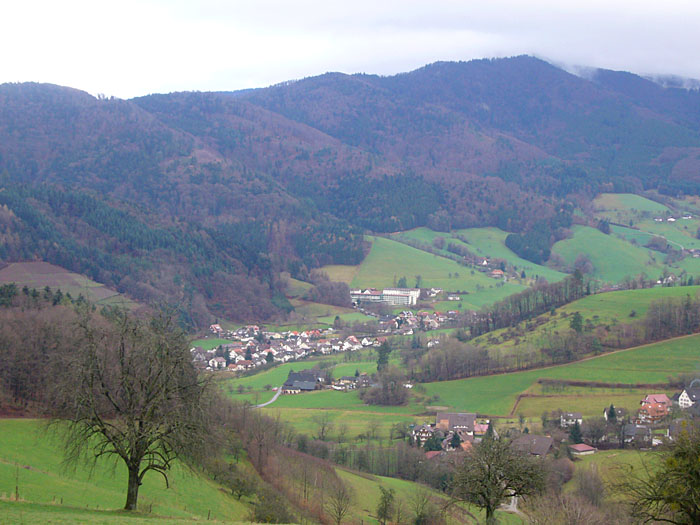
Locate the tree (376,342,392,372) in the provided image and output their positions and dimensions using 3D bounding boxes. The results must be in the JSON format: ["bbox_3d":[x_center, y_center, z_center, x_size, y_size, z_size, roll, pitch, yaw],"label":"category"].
[{"bbox_3d":[25.000,68.850,850.000,10.800,24.500,10.800,0,1,0],"label":"tree"}]

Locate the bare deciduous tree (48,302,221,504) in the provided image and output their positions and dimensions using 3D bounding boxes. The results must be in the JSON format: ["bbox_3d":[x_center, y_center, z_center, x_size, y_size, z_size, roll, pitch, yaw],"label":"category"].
[{"bbox_3d":[-15.690,10.650,85.000,12.000,14.700,11.500,0,1,0],"label":"bare deciduous tree"}]

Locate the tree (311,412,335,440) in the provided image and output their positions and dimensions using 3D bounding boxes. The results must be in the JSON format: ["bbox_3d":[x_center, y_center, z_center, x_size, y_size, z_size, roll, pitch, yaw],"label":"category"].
[{"bbox_3d":[-14.230,87.550,630.000,11.800,16.200,11.800,0,1,0],"label":"tree"}]

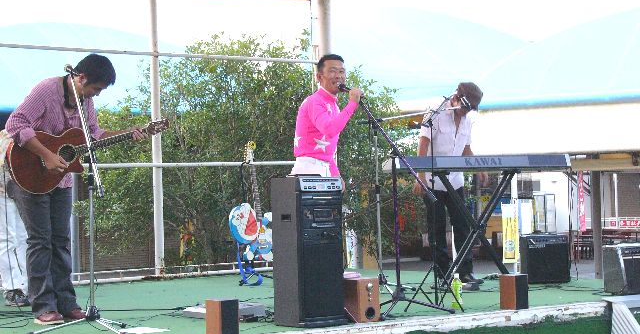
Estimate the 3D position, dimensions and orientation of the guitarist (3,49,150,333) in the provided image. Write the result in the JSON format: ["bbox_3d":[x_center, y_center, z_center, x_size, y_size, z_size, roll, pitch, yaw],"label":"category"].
[{"bbox_3d":[-1.494,0.130,8.376,0.706,1.617,0.568,-1,-2,-38],"label":"guitarist"}]

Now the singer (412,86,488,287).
[{"bbox_3d":[0.977,0.136,10.502,0.549,1.548,0.421,-1,-1,-25],"label":"singer"}]

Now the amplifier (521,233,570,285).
[{"bbox_3d":[1.735,0.706,10.691,0.338,0.372,0.230,-2,-1,-5],"label":"amplifier"}]

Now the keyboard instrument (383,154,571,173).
[{"bbox_3d":[1.163,-0.024,10.300,1.372,0.113,0.314,-1,-1,-16],"label":"keyboard instrument"}]

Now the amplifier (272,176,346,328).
[{"bbox_3d":[-0.063,0.468,7.795,0.323,0.833,0.270,-1,-1,-32],"label":"amplifier"}]

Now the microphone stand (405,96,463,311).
[{"bbox_3d":[0.686,0.223,8.412,0.353,1.303,0.382,-2,-1,17],"label":"microphone stand"}]

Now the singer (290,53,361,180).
[{"bbox_3d":[0.045,0.102,8.739,0.451,1.597,0.441,-2,-1,26],"label":"singer"}]

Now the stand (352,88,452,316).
[{"bbox_3d":[0.470,0.211,8.226,0.568,1.333,0.470,-2,-1,26],"label":"stand"}]

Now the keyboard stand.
[{"bbox_3d":[1.173,0.467,10.299,0.627,0.867,0.431,-1,-1,-16],"label":"keyboard stand"}]

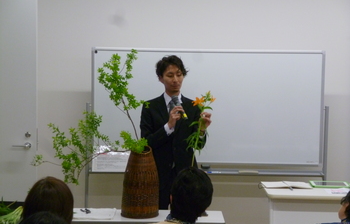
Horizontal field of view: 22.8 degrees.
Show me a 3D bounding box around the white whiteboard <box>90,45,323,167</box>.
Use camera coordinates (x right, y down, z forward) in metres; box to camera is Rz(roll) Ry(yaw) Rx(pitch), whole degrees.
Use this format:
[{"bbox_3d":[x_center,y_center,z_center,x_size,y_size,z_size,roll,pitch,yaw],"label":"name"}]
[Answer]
[{"bbox_3d":[0.264,-0.038,6.800,1.810,0.905,0.050,1,3,0],"label":"white whiteboard"}]

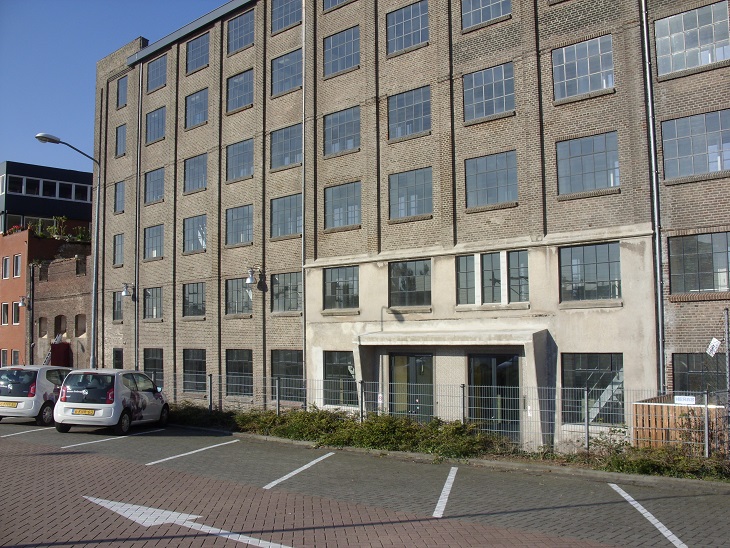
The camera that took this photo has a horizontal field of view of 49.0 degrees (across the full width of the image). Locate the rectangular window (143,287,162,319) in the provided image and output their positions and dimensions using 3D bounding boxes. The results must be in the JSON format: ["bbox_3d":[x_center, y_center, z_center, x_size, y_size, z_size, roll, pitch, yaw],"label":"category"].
[{"bbox_3d":[-9.769,1.339,36.807,0.150,1.438,1.812,4,-6,-44],"label":"rectangular window"}]

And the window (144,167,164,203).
[{"bbox_3d":[-9.421,-3.978,36.133,0.160,1.426,1.767,3,-6,-44],"label":"window"}]

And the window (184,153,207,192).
[{"bbox_3d":[-7.360,-4.329,34.652,0.150,1.491,1.815,4,-6,-44],"label":"window"}]

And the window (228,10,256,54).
[{"bbox_3d":[-4.890,-9.525,31.674,0.140,1.421,1.787,4,-6,-43],"label":"window"}]

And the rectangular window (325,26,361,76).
[{"bbox_3d":[-0.778,-7.596,27.411,0.140,1.429,1.789,4,-6,-44],"label":"rectangular window"}]

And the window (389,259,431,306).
[{"bbox_3d":[1.375,0.283,24.582,0.140,1.408,1.780,4,-6,-44],"label":"window"}]

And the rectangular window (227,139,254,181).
[{"bbox_3d":[-4.836,-4.413,31.317,0.160,1.426,1.778,3,-6,-44],"label":"rectangular window"}]

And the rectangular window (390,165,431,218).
[{"bbox_3d":[1.375,-2.477,24.549,0.140,1.430,1.759,4,-6,-45],"label":"rectangular window"}]

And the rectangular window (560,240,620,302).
[{"bbox_3d":[5.672,-0.045,20.171,0.140,1.408,1.758,4,-6,-44],"label":"rectangular window"}]

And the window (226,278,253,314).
[{"bbox_3d":[-4.794,0.861,30.922,0.160,1.368,1.778,3,-6,-44],"label":"window"}]

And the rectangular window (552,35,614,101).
[{"bbox_3d":[5.690,-5.436,21.120,0.150,1.491,1.820,4,-6,-44],"label":"rectangular window"}]

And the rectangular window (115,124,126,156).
[{"bbox_3d":[-11.886,-6.483,38.963,0.140,1.424,0.974,4,-6,-43],"label":"rectangular window"}]

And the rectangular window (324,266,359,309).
[{"bbox_3d":[-0.746,0.501,26.613,0.160,1.381,1.766,3,-6,-44],"label":"rectangular window"}]

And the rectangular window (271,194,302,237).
[{"bbox_3d":[-2.837,-2.088,28.835,0.140,1.430,1.798,4,-6,-43],"label":"rectangular window"}]

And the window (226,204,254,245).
[{"bbox_3d":[-4.871,-1.912,31.282,0.140,1.450,1.772,4,-6,-44],"label":"window"}]

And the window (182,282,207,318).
[{"bbox_3d":[-7.318,1.123,34.224,0.150,1.438,1.815,4,-6,-44],"label":"window"}]

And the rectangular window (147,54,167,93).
[{"bbox_3d":[-9.804,-9.442,37.710,0.150,1.483,1.812,4,-6,-44],"label":"rectangular window"}]

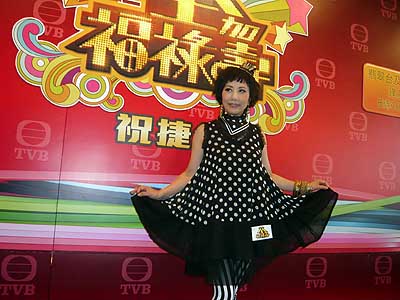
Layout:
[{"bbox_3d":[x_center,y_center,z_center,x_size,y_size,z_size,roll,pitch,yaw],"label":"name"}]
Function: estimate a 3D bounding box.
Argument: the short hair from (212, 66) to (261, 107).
[{"bbox_3d":[0.185,-0.322,1.640,0.235,0.210,0.235,3,-4,16],"label":"short hair"}]

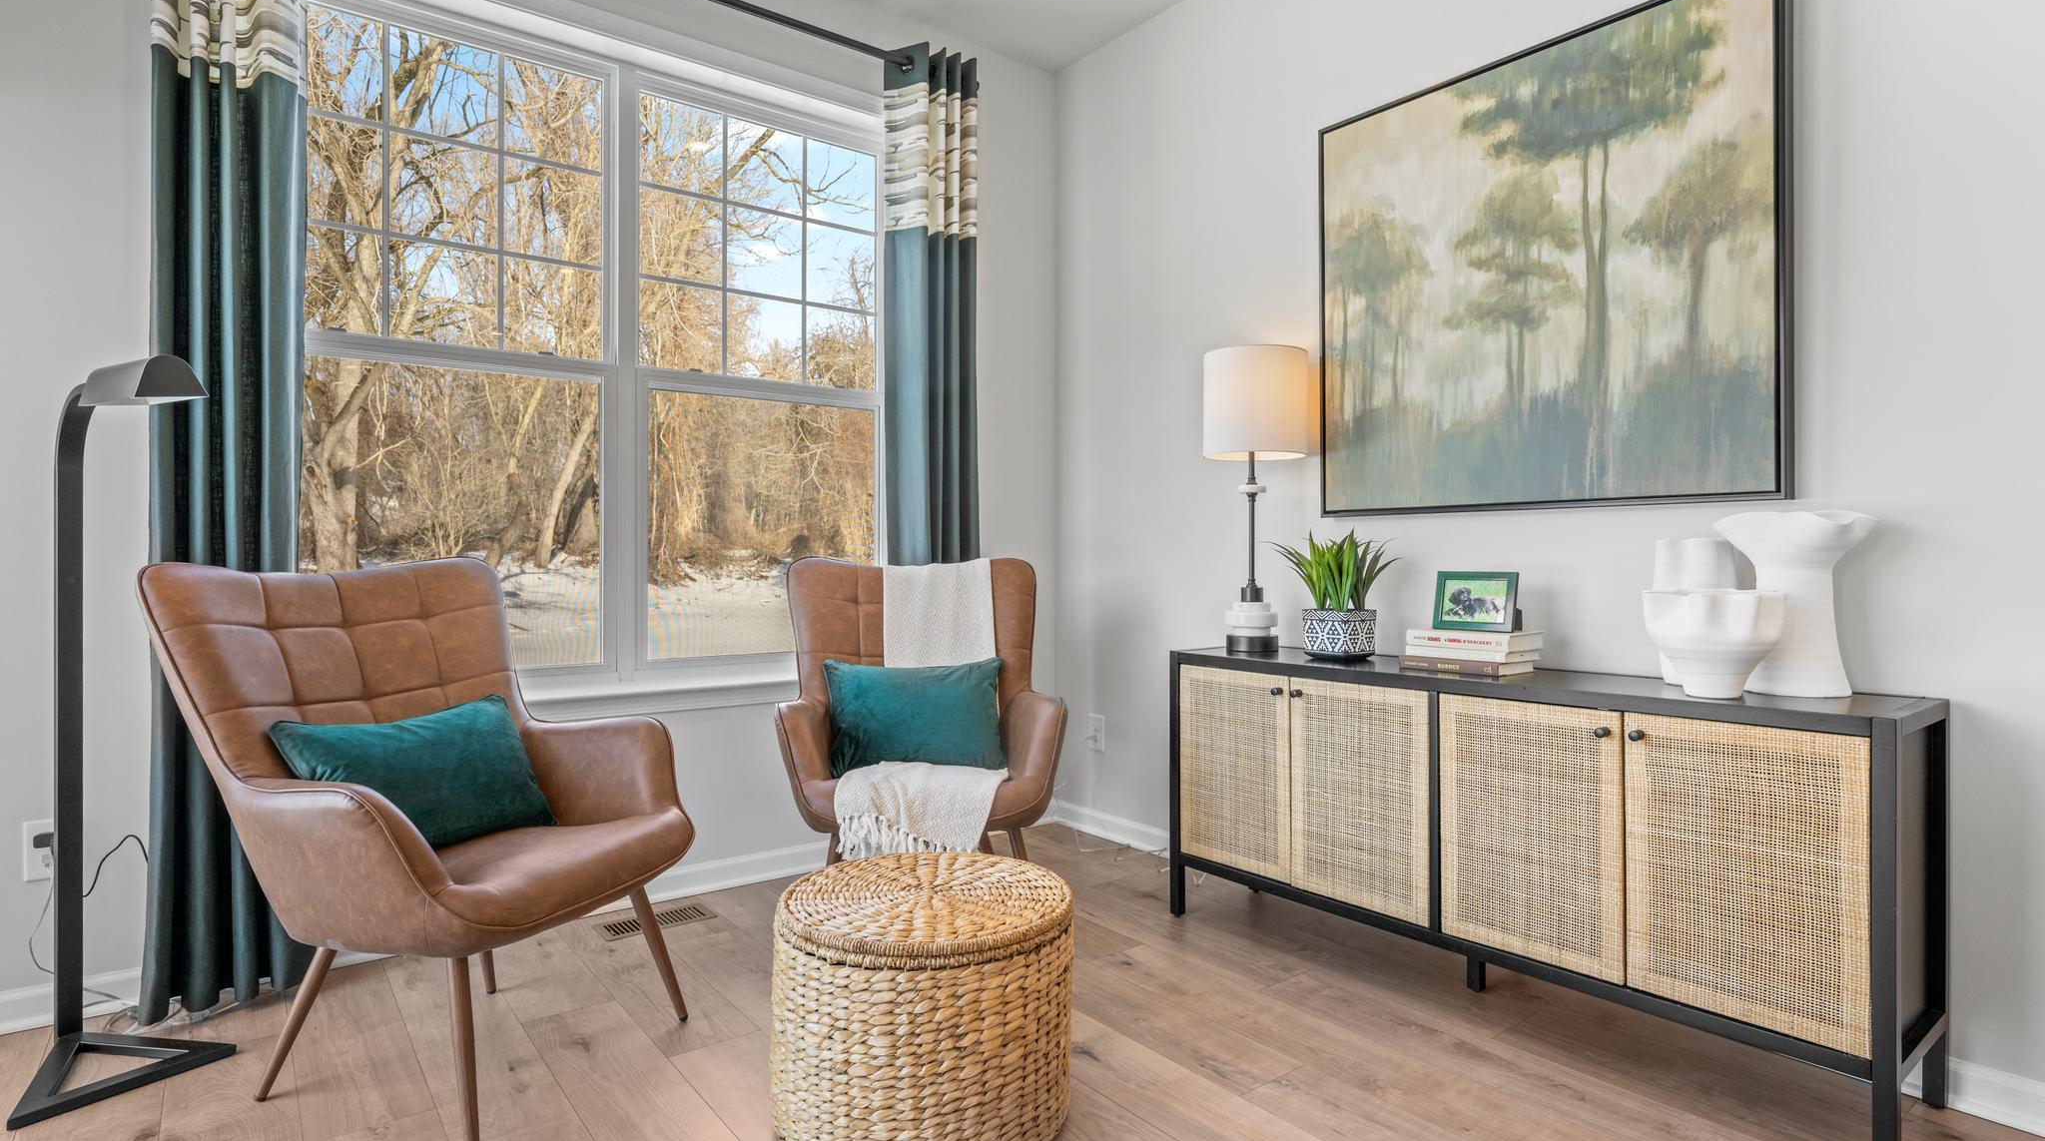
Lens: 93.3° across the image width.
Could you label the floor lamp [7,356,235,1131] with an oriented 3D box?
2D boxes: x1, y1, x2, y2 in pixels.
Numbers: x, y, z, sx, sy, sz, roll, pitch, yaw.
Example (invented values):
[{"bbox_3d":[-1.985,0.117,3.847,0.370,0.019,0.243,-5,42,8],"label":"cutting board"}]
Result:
[{"bbox_3d":[-1.819,0.281,1.896,0.354,1.380,0.323,0,1,33],"label":"floor lamp"}]

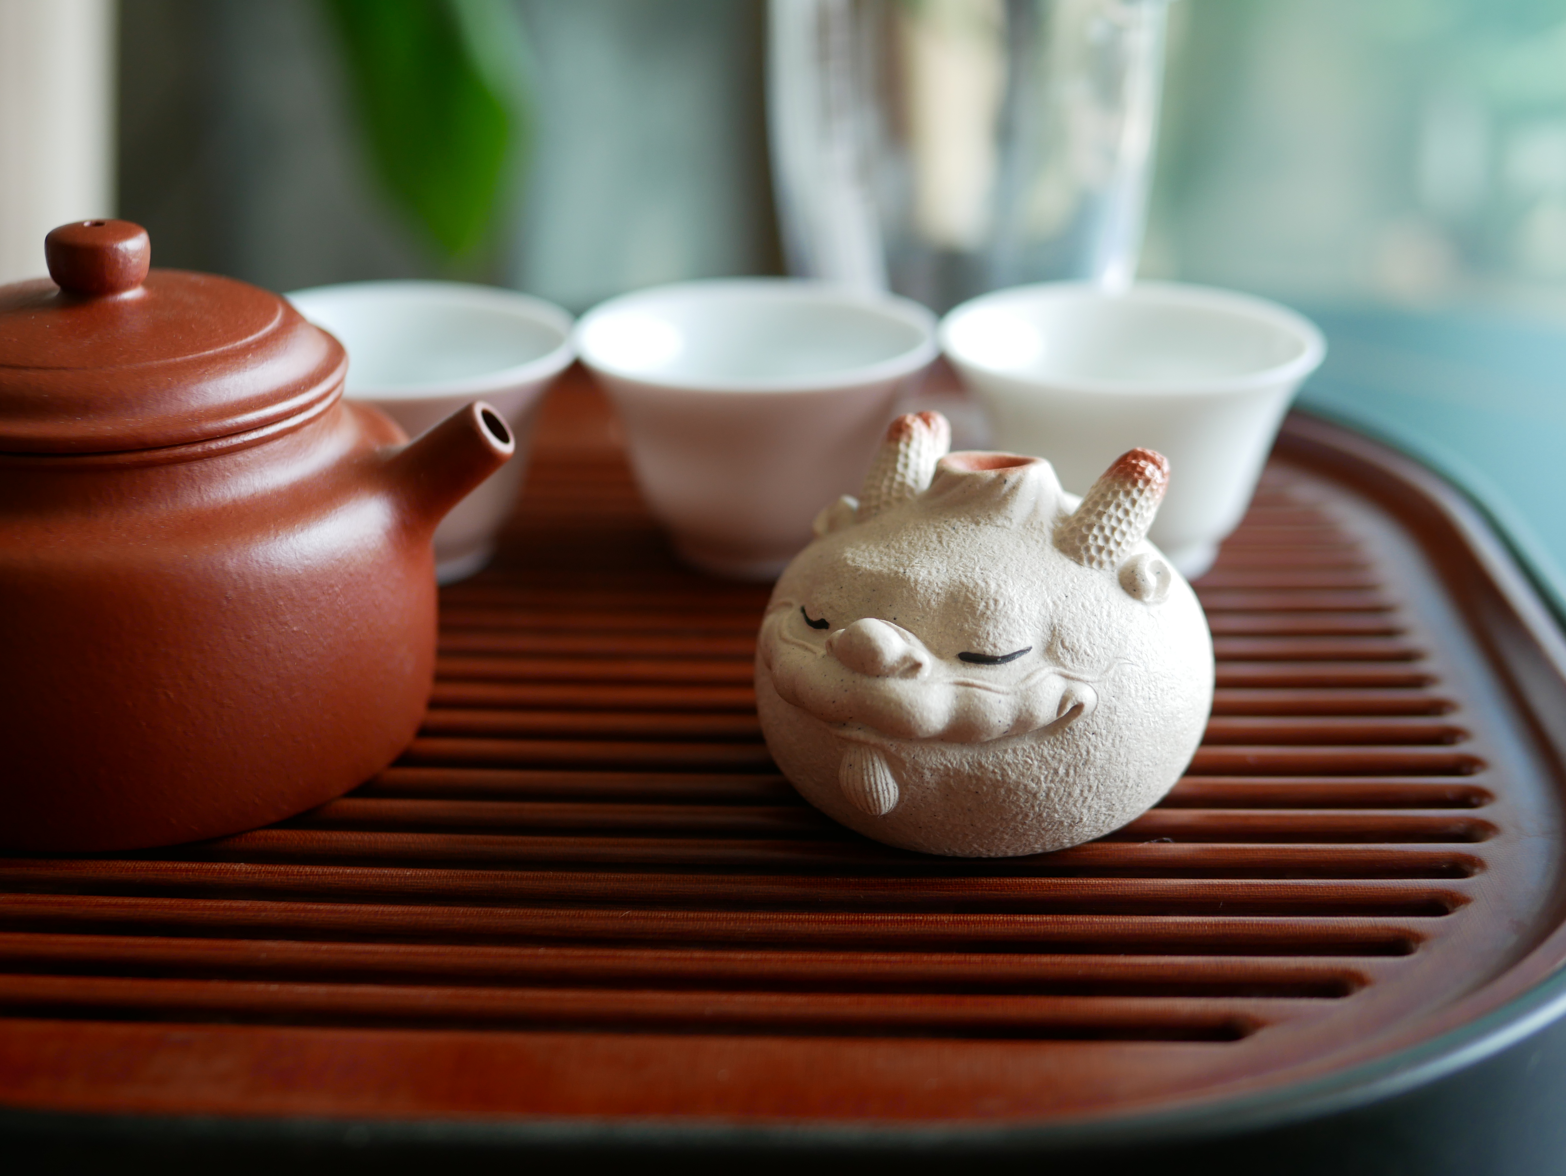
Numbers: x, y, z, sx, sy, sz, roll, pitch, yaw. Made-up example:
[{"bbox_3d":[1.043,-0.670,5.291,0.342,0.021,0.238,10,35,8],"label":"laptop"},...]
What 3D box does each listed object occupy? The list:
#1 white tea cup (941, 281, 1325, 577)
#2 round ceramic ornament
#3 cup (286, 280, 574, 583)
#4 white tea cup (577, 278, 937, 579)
[{"bbox_3d":[0.060,-0.025,0.394,0.064,0.040,0.064,-1,24,0],"label":"white tea cup"},{"bbox_3d":[0.027,0.006,0.308,0.062,0.055,0.063,12,27,28],"label":"round ceramic ornament"},{"bbox_3d":[-0.068,-0.025,0.401,0.063,0.040,0.063,-1,24,0],"label":"cup"},{"bbox_3d":[-0.004,-0.027,0.401,0.062,0.040,0.062,-1,24,0],"label":"white tea cup"}]

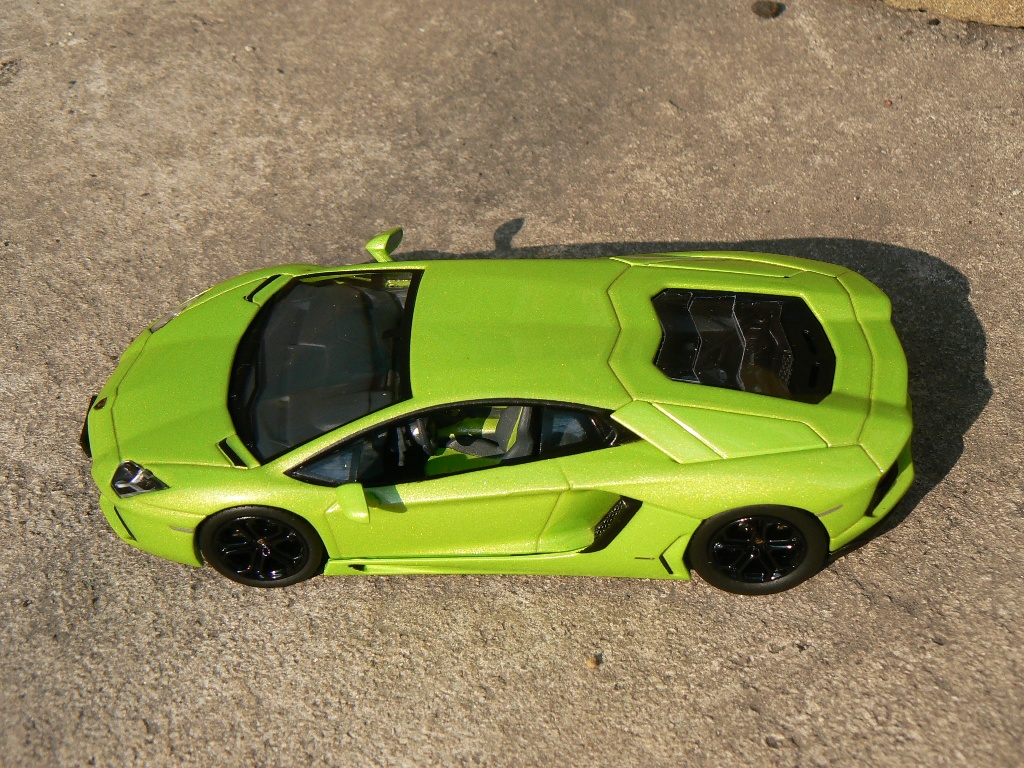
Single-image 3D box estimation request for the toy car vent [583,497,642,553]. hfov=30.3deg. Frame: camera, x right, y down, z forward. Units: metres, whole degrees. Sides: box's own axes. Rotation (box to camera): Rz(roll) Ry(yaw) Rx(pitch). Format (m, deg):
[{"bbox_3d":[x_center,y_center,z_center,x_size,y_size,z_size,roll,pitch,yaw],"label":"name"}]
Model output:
[{"bbox_3d":[0.023,0.031,0.427,0.014,0.018,0.005,8,44,11],"label":"toy car vent"}]

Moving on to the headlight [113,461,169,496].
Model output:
[{"bbox_3d":[-0.085,0.022,0.436,0.015,0.007,0.013,0,43,2],"label":"headlight"}]

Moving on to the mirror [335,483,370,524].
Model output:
[{"bbox_3d":[-0.035,0.024,0.417,0.010,0.008,0.010,0,43,2],"label":"mirror"}]

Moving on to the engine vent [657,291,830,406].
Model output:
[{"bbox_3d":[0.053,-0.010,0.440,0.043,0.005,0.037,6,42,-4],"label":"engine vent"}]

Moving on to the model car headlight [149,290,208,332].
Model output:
[{"bbox_3d":[-0.084,-0.017,0.478,0.015,0.007,0.013,0,43,2],"label":"model car headlight"}]

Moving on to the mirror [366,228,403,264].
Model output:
[{"bbox_3d":[-0.032,-0.034,0.480,0.010,0.008,0.010,0,43,2],"label":"mirror"}]

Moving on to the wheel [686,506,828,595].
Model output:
[{"bbox_3d":[0.055,0.034,0.431,0.031,0.031,0.013,0,43,2],"label":"wheel"}]

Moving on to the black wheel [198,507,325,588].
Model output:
[{"bbox_3d":[-0.057,0.034,0.436,0.028,0.028,0.011,0,43,2],"label":"black wheel"}]

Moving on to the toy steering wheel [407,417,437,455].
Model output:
[{"bbox_3d":[-0.021,0.010,0.440,0.004,0.013,0.013,-18,40,17],"label":"toy steering wheel"}]

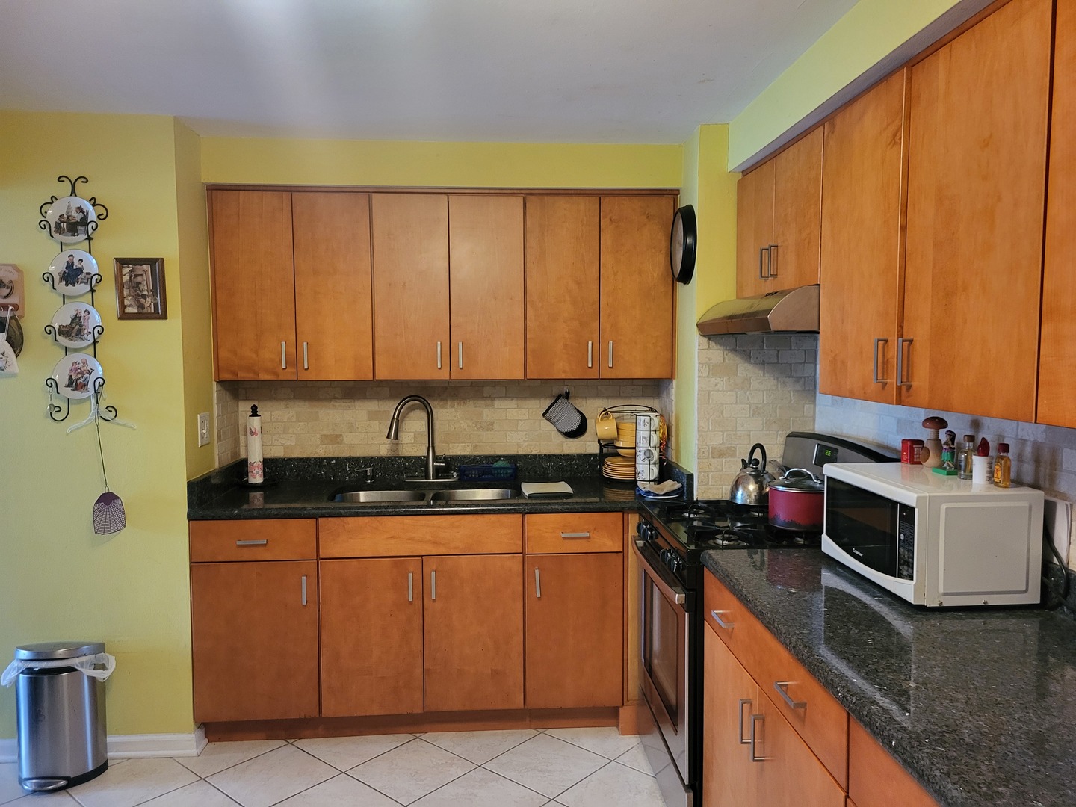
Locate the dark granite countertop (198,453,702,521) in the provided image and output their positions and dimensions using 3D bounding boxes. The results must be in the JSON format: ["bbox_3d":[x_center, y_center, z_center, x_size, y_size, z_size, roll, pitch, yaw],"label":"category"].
[{"bbox_3d":[-0.360,0.322,3.291,1.865,0.144,0.625,0,4,-4],"label":"dark granite countertop"}]

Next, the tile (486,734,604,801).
[{"bbox_3d":[0.033,1.304,2.916,0.337,0.010,0.337,3,5,41],"label":"tile"}]

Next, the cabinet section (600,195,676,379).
[{"bbox_3d":[0.395,-0.482,3.461,0.306,0.738,0.318,0,4,-4],"label":"cabinet section"}]

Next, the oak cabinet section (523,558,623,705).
[{"bbox_3d":[0.117,0.846,3.372,0.376,0.600,0.599,0,4,-4],"label":"oak cabinet section"}]

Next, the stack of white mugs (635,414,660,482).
[{"bbox_3d":[0.462,0.199,3.421,0.100,0.292,0.100,0,4,-4],"label":"stack of white mugs"}]

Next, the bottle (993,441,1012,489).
[{"bbox_3d":[1.092,0.144,1.897,0.038,0.104,0.038,0,4,-4],"label":"bottle"}]

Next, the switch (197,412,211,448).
[{"bbox_3d":[-1.284,0.100,3.123,0.012,0.125,0.090,0,4,-4],"label":"switch"}]

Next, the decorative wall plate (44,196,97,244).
[{"bbox_3d":[-1.621,-0.636,2.811,0.166,0.165,0.020,0,4,-4],"label":"decorative wall plate"}]

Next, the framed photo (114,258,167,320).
[{"bbox_3d":[-1.401,-0.405,2.857,0.171,0.218,0.020,0,4,-4],"label":"framed photo"}]

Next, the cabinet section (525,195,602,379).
[{"bbox_3d":[0.090,-0.479,3.440,0.304,0.738,0.318,0,4,-4],"label":"cabinet section"}]

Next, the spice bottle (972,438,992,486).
[{"bbox_3d":[1.030,0.130,1.871,0.048,0.110,0.048,-4,5,-40],"label":"spice bottle"}]

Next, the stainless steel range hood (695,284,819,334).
[{"bbox_3d":[0.837,-0.290,2.622,0.445,0.127,0.757,0,4,-4],"label":"stainless steel range hood"}]

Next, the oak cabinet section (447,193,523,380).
[{"bbox_3d":[-0.214,-0.477,3.419,0.306,0.738,0.318,0,4,-4],"label":"oak cabinet section"}]

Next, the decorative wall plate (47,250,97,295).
[{"bbox_3d":[-1.620,-0.455,2.823,0.166,0.165,0.020,0,4,-4],"label":"decorative wall plate"}]

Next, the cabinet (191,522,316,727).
[{"bbox_3d":[-1.062,0.783,3.288,0.461,0.764,0.615,0,4,-4],"label":"cabinet"}]

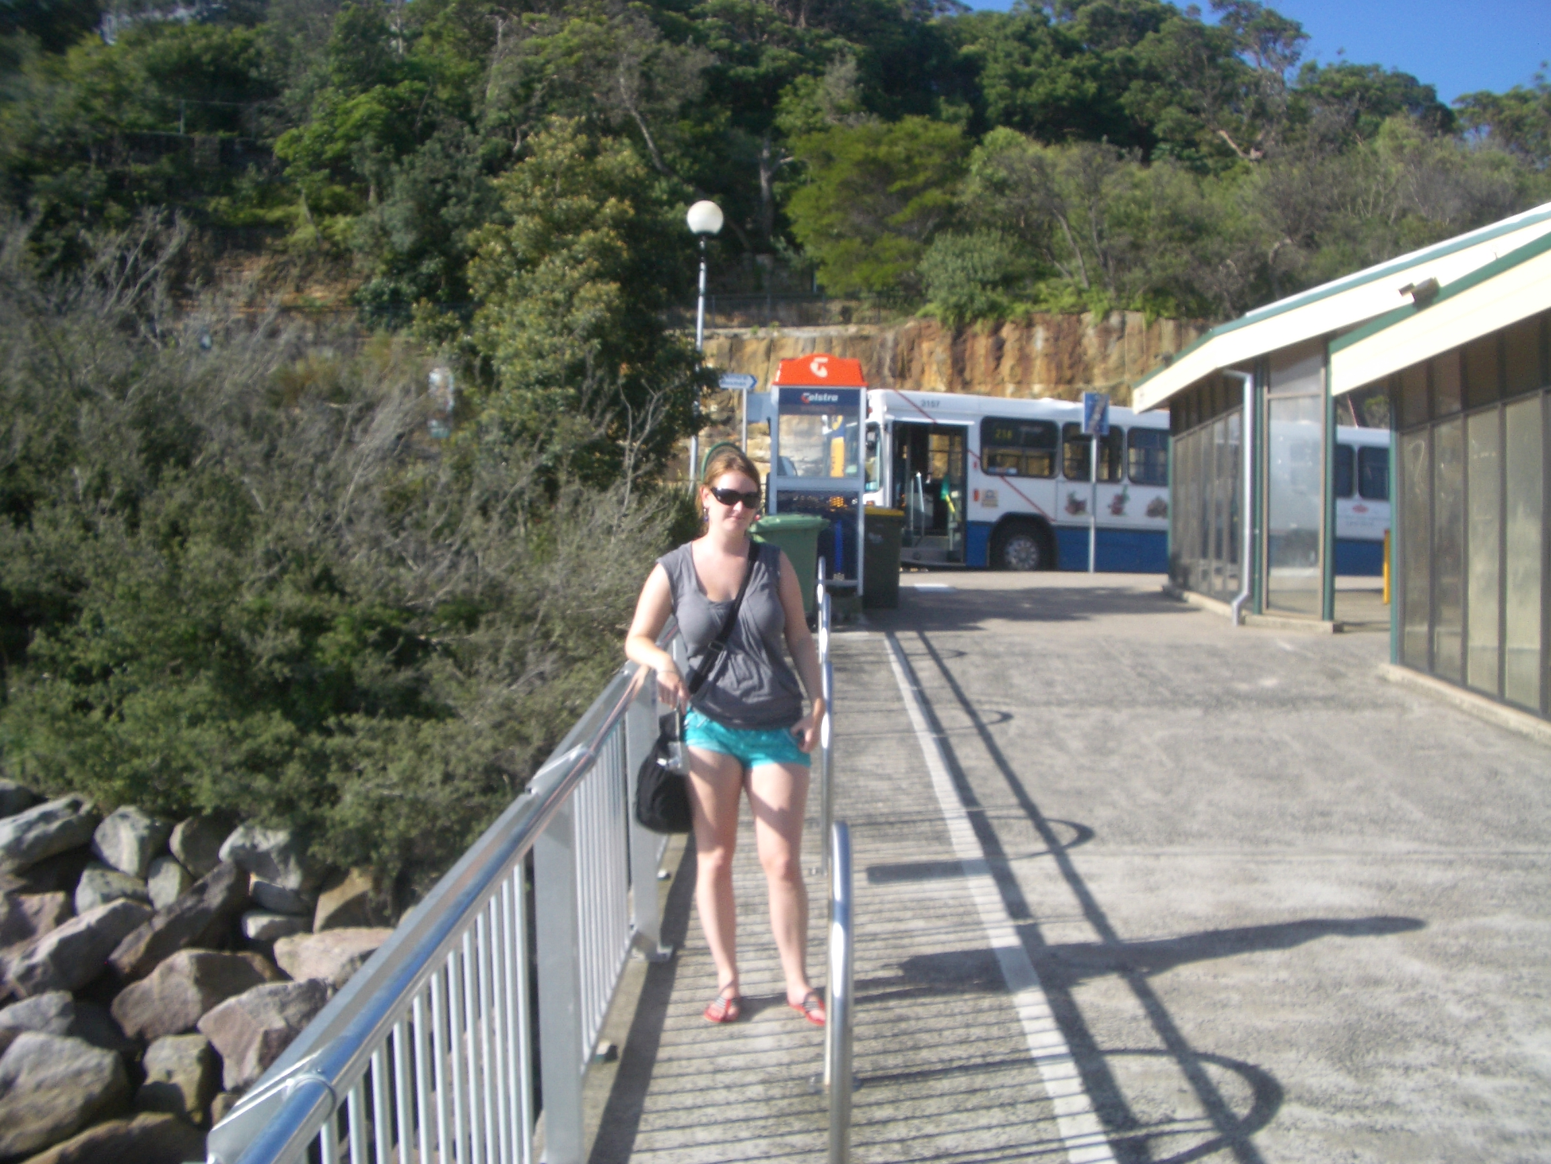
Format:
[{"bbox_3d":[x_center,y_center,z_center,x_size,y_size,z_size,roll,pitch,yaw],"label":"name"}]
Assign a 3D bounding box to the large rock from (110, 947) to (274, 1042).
[{"bbox_3d":[-3.527,2.507,9.500,0.950,0.520,0.700,-1,5,-14],"label":"large rock"}]

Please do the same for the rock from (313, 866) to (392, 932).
[{"bbox_3d":[-2.854,2.158,10.600,0.550,0.380,0.480,1,2,-11],"label":"rock"}]

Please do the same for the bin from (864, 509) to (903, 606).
[{"bbox_3d":[1.058,-0.253,16.400,0.580,1.070,0.720,2,2,3],"label":"bin"}]

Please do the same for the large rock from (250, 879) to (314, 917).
[{"bbox_3d":[-3.354,2.142,10.600,0.450,0.270,0.380,1,2,-11],"label":"large rock"}]

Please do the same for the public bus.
[{"bbox_3d":[6.851,-1.548,28.638,12.000,3.050,2.500,1,4,-19],"label":"public bus"}]

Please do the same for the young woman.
[{"bbox_3d":[-0.160,0.442,4.651,0.580,1.690,0.400,0,4,-5],"label":"young woman"}]

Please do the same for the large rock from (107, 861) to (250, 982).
[{"bbox_3d":[-3.882,2.211,10.200,0.920,0.660,0.650,1,2,-11],"label":"large rock"}]

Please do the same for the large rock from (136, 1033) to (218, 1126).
[{"bbox_3d":[-3.432,2.855,9.000,0.460,0.480,0.450,-1,5,-14],"label":"large rock"}]

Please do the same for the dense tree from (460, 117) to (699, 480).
[{"bbox_3d":[-2.105,-2.747,17.300,2.600,4.600,2.400,2,2,0],"label":"dense tree"}]

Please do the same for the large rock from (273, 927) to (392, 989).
[{"bbox_3d":[-2.759,2.371,9.850,0.820,0.360,0.580,1,2,-11],"label":"large rock"}]

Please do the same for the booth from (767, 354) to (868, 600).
[{"bbox_3d":[0.433,-1.103,16.500,1.020,2.520,1.000,0,4,-2],"label":"booth"}]

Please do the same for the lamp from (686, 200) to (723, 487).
[{"bbox_3d":[-0.959,-2.301,19.400,0.450,4.850,0.450,2,2,0],"label":"lamp"}]

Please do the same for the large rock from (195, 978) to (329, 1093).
[{"bbox_3d":[-2.933,2.626,9.050,0.820,0.560,0.680,1,2,-11],"label":"large rock"}]

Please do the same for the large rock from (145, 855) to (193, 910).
[{"bbox_3d":[-4.177,2.074,10.800,0.330,0.360,0.360,-1,5,-14],"label":"large rock"}]

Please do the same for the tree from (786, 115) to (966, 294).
[{"bbox_3d":[3.187,-12.112,50.000,5.700,5.600,5.200,0,4,0],"label":"tree"}]

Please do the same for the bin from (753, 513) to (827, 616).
[{"bbox_3d":[0.151,-0.120,15.462,0.720,1.070,0.580,0,4,-5],"label":"bin"}]

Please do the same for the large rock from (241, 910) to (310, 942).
[{"bbox_3d":[-3.283,2.264,10.300,0.460,0.250,0.380,1,2,-11],"label":"large rock"}]

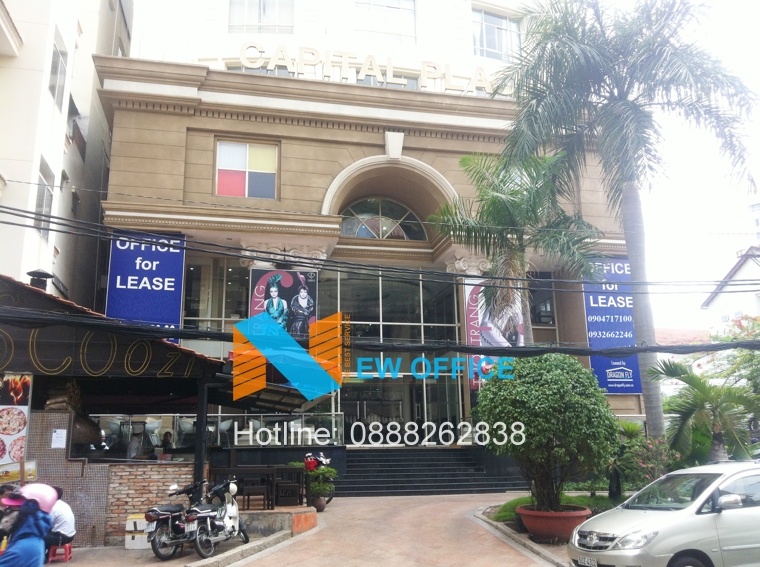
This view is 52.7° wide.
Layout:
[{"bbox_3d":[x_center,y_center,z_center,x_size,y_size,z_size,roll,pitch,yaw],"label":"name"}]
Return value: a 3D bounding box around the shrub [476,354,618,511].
[{"bbox_3d":[2.625,2.418,12.388,2.271,2.459,2.202,-1,-14,0],"label":"shrub"}]

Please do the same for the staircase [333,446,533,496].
[{"bbox_3d":[1.236,5.850,24.011,6.400,1.420,2.800,2,-14,-13],"label":"staircase"}]

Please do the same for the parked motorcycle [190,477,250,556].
[{"bbox_3d":[-2.586,3.887,12.783,0.680,1.080,1.870,-6,-15,20],"label":"parked motorcycle"}]

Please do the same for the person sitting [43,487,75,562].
[{"bbox_3d":[-5.160,3.833,12.238,0.620,1.170,0.480,-1,-14,0],"label":"person sitting"}]

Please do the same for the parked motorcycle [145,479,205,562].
[{"bbox_3d":[-3.214,3.900,12.776,0.680,1.080,1.870,-7,-15,22],"label":"parked motorcycle"}]

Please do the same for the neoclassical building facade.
[{"bbox_3d":[-0.029,-0.569,25.053,17.516,11.547,3.000,2,-14,-13],"label":"neoclassical building facade"}]

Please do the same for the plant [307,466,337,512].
[{"bbox_3d":[-1.233,4.344,16.314,0.580,0.970,0.580,-1,-14,0],"label":"plant"}]

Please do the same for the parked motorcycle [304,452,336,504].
[{"bbox_3d":[-1.649,4.499,17.524,1.870,1.100,0.680,-14,-19,43],"label":"parked motorcycle"}]

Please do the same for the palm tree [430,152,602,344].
[{"bbox_3d":[3.548,0.936,19.037,4.400,8.800,4.400,-1,-14,0],"label":"palm tree"}]

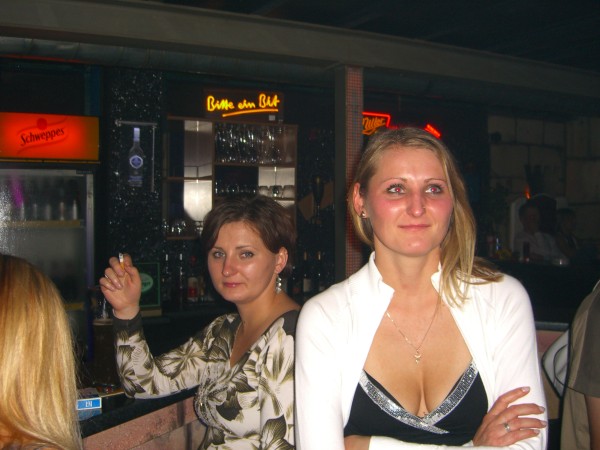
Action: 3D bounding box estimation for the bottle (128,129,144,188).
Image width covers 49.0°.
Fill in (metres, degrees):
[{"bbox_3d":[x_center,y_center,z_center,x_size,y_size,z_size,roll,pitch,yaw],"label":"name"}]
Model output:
[{"bbox_3d":[-0.938,-0.386,3.780,0.082,0.342,0.080,0,0,-22],"label":"bottle"}]

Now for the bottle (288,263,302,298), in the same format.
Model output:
[{"bbox_3d":[-0.028,0.347,4.080,0.078,0.240,0.078,0,0,-22],"label":"bottle"}]

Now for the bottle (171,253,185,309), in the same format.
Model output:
[{"bbox_3d":[-0.707,0.323,3.800,0.076,0.310,0.076,0,0,-22],"label":"bottle"}]

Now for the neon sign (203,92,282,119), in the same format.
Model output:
[{"bbox_3d":[-0.353,-0.752,4.120,0.500,0.170,0.050,0,0,-22],"label":"neon sign"}]

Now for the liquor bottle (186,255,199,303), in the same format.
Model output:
[{"bbox_3d":[-0.640,0.320,3.920,0.071,0.278,0.071,0,0,-22],"label":"liquor bottle"}]

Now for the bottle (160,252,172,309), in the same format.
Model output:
[{"bbox_3d":[-0.770,0.323,3.800,0.074,0.310,0.074,0,0,-22],"label":"bottle"}]

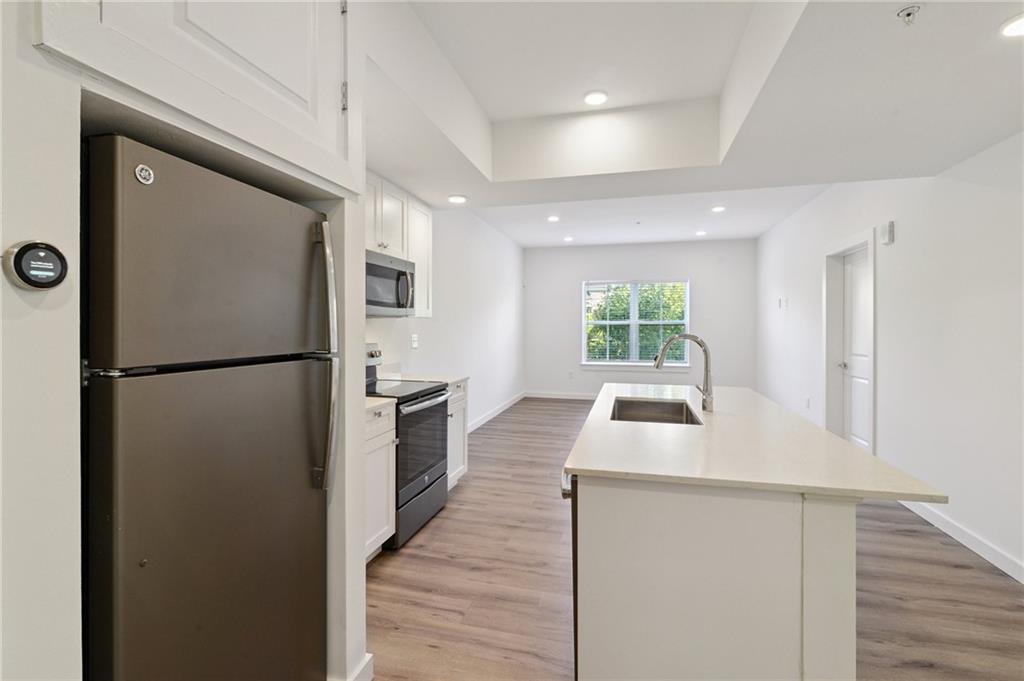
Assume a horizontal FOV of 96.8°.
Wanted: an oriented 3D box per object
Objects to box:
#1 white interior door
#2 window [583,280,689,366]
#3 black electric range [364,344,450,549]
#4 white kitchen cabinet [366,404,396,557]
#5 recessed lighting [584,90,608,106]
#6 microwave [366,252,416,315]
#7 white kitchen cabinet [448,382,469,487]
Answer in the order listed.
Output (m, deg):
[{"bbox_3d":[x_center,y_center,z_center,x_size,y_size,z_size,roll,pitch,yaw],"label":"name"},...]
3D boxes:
[{"bbox_3d":[3.456,0.177,4.453,0.040,2.105,0.850,1,2,15],"label":"white interior door"},{"bbox_3d":[2.210,-0.306,8.223,1.855,1.550,0.120,1,2,15],"label":"window"},{"bbox_3d":[-0.881,0.649,3.191,0.700,1.210,0.756,1,2,15],"label":"black electric range"},{"bbox_3d":[-1.065,0.816,2.653,0.635,0.908,0.400,1,2,15],"label":"white kitchen cabinet"},{"bbox_3d":[0.534,-1.528,2.876,0.160,0.030,0.160,1,2,15],"label":"recessed lighting"},{"bbox_3d":[-1.024,-0.376,3.196,0.410,0.415,0.756,1,2,15],"label":"microwave"},{"bbox_3d":[-0.750,0.781,3.834,0.635,0.908,0.476,1,2,15],"label":"white kitchen cabinet"}]

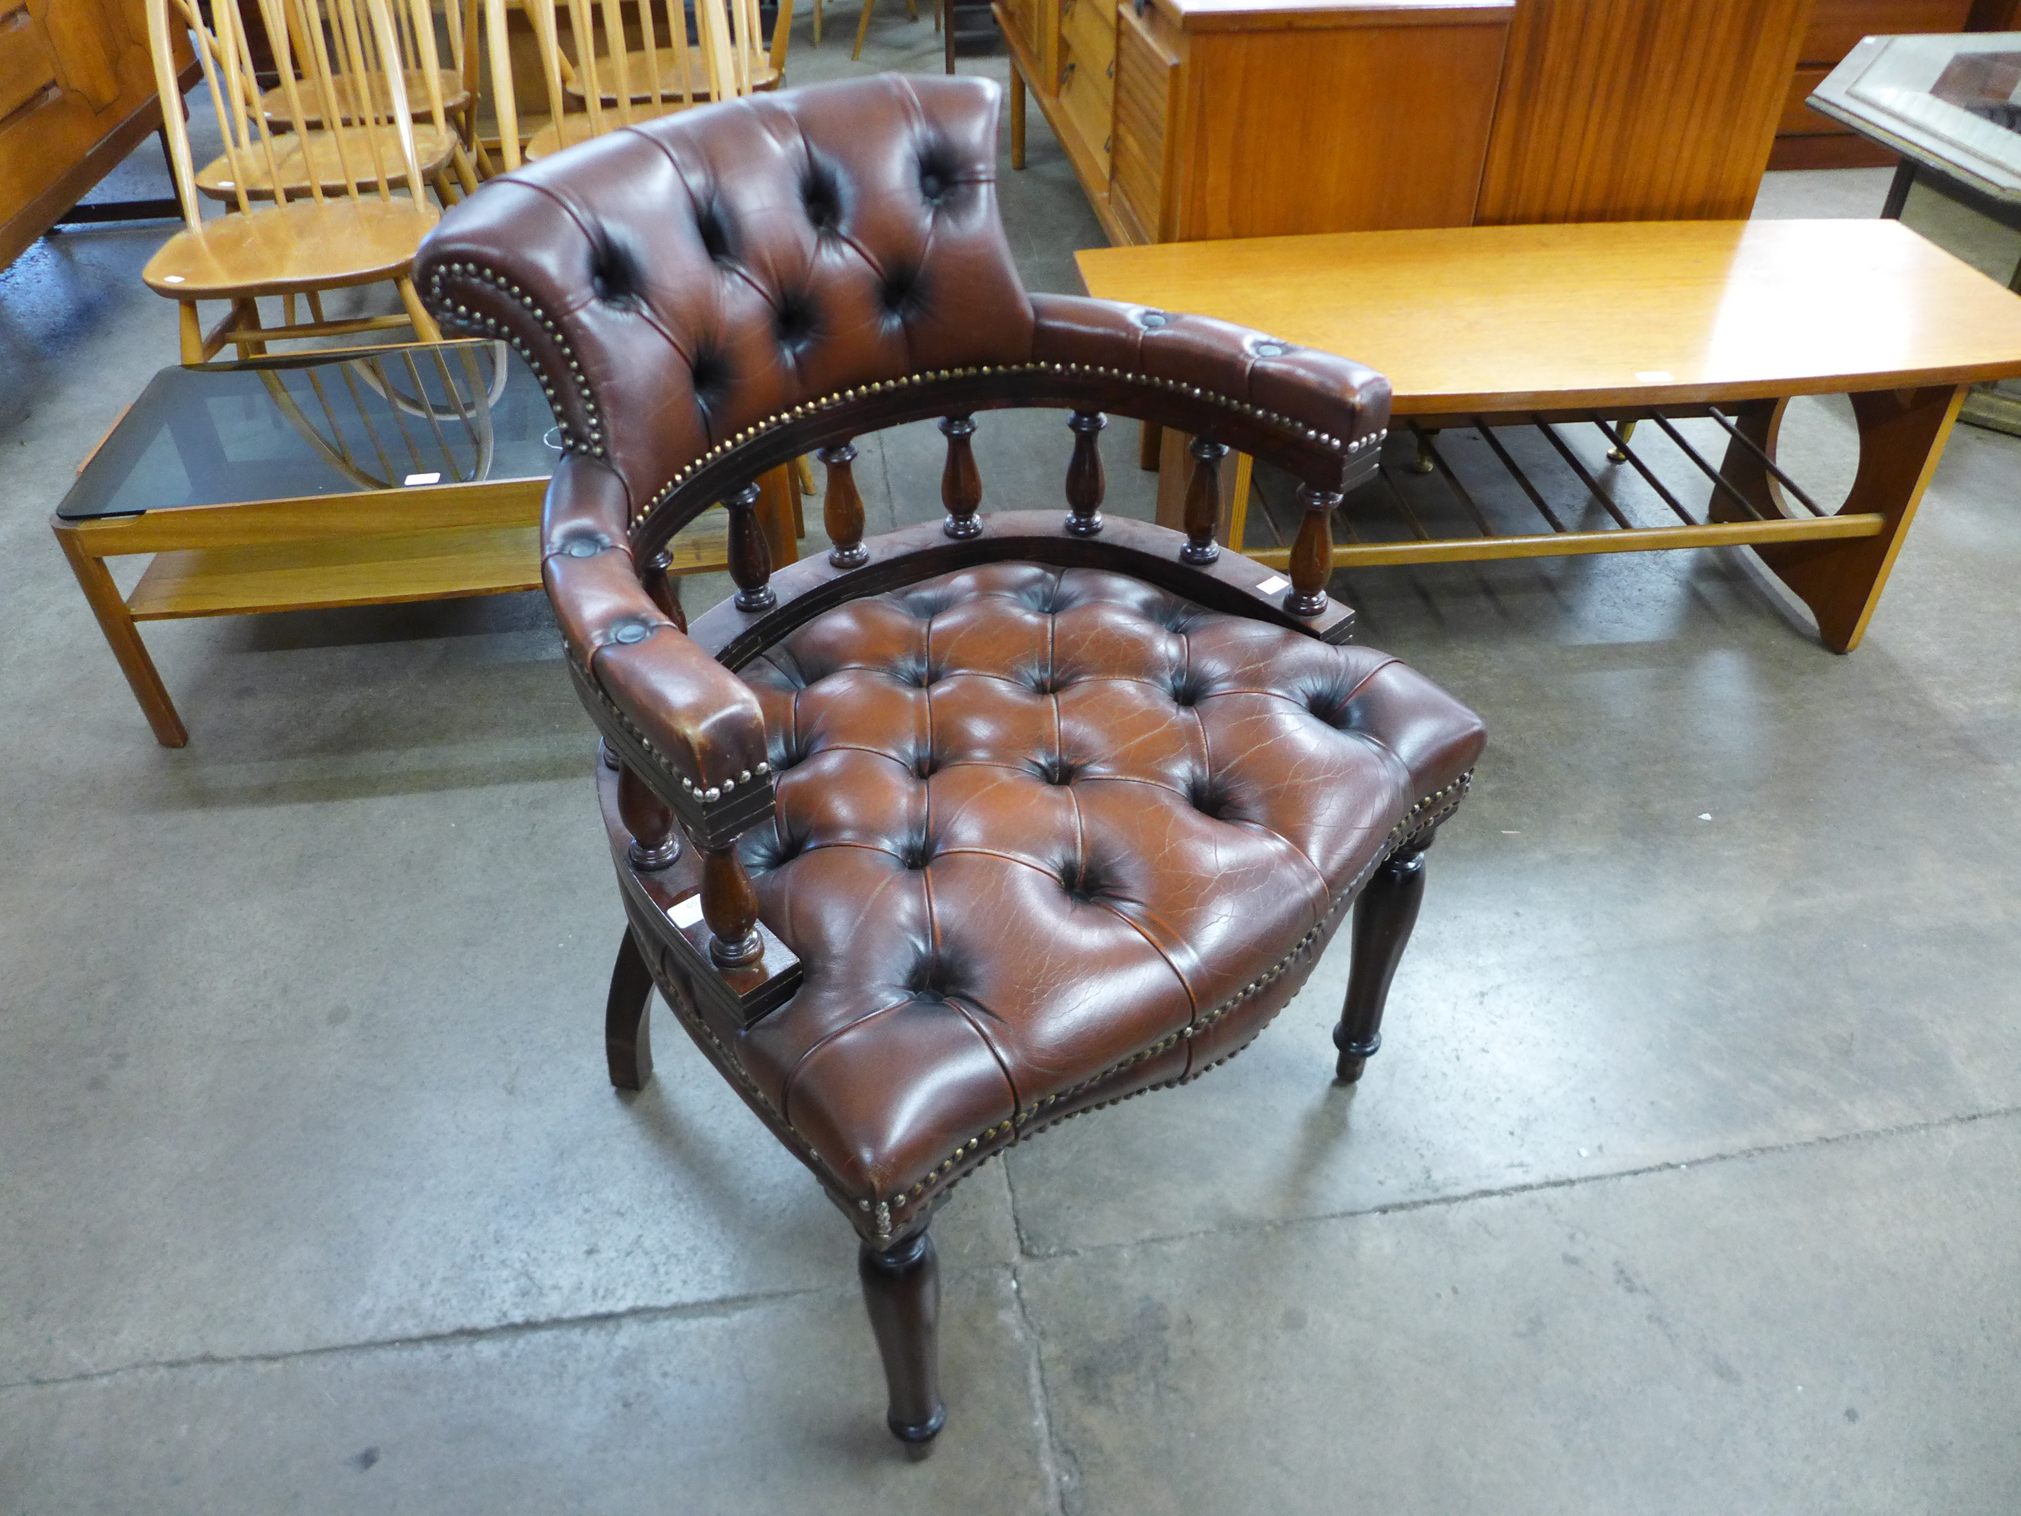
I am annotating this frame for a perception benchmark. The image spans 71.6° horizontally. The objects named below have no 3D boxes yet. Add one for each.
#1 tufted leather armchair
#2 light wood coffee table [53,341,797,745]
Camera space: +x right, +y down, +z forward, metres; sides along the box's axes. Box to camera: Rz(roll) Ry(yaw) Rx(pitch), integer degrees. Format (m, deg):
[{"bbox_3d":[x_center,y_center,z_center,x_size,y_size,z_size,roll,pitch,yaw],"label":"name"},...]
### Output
[{"bbox_3d":[-0.044,-0.009,1.175,0.634,0.867,0.682,-30,49,-30],"label":"tufted leather armchair"},{"bbox_3d":[-0.725,-0.321,1.942,0.858,0.354,0.424,-5,41,-6],"label":"light wood coffee table"}]

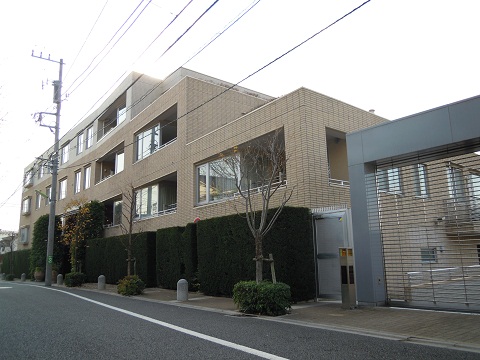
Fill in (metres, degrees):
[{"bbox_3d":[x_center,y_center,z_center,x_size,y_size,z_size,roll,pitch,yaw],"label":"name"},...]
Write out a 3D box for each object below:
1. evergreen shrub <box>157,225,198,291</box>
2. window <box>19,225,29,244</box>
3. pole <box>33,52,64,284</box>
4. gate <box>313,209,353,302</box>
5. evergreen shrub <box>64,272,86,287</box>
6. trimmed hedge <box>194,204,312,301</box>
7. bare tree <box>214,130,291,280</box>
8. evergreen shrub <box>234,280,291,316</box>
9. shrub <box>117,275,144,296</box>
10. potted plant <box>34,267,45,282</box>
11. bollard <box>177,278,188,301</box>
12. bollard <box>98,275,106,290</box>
[{"bbox_3d":[-2.275,3.030,15.213,0.800,2.420,2.800,7,-14,-36],"label":"evergreen shrub"},{"bbox_3d":[-22.672,5.817,40.700,1.650,1.750,0.300,-10,-15,39],"label":"window"},{"bbox_3d":[-11.706,-0.823,23.429,1.900,14.000,0.700,7,-14,-36],"label":"pole"},{"bbox_3d":[2.370,1.947,10.213,0.150,2.300,1.100,8,-15,-39],"label":"gate"},{"bbox_3d":[-9.058,5.455,21.506,0.950,0.750,1.250,7,-14,-36],"label":"evergreen shrub"},{"bbox_3d":[0.282,2.236,11.530,0.800,2.370,4.300,7,-14,-36],"label":"trimmed hedge"},{"bbox_3d":[0.331,0.877,8.585,1.450,3.900,1.500,7,-14,-36],"label":"bare tree"},{"bbox_3d":[0.440,2.473,8.263,0.750,0.640,1.150,7,-14,-36],"label":"evergreen shrub"},{"bbox_3d":[-4.037,3.824,14.365,0.850,0.750,1.000,7,-14,-36],"label":"shrub"},{"bbox_3d":[-14.624,6.932,28.447,0.720,1.020,0.720,7,-14,-36],"label":"potted plant"},{"bbox_3d":[-1.683,3.206,11.391,0.300,0.610,0.300,-1,-11,0],"label":"bollard"},{"bbox_3d":[-6.170,4.595,17.431,0.300,0.610,0.300,7,-14,-36],"label":"bollard"}]

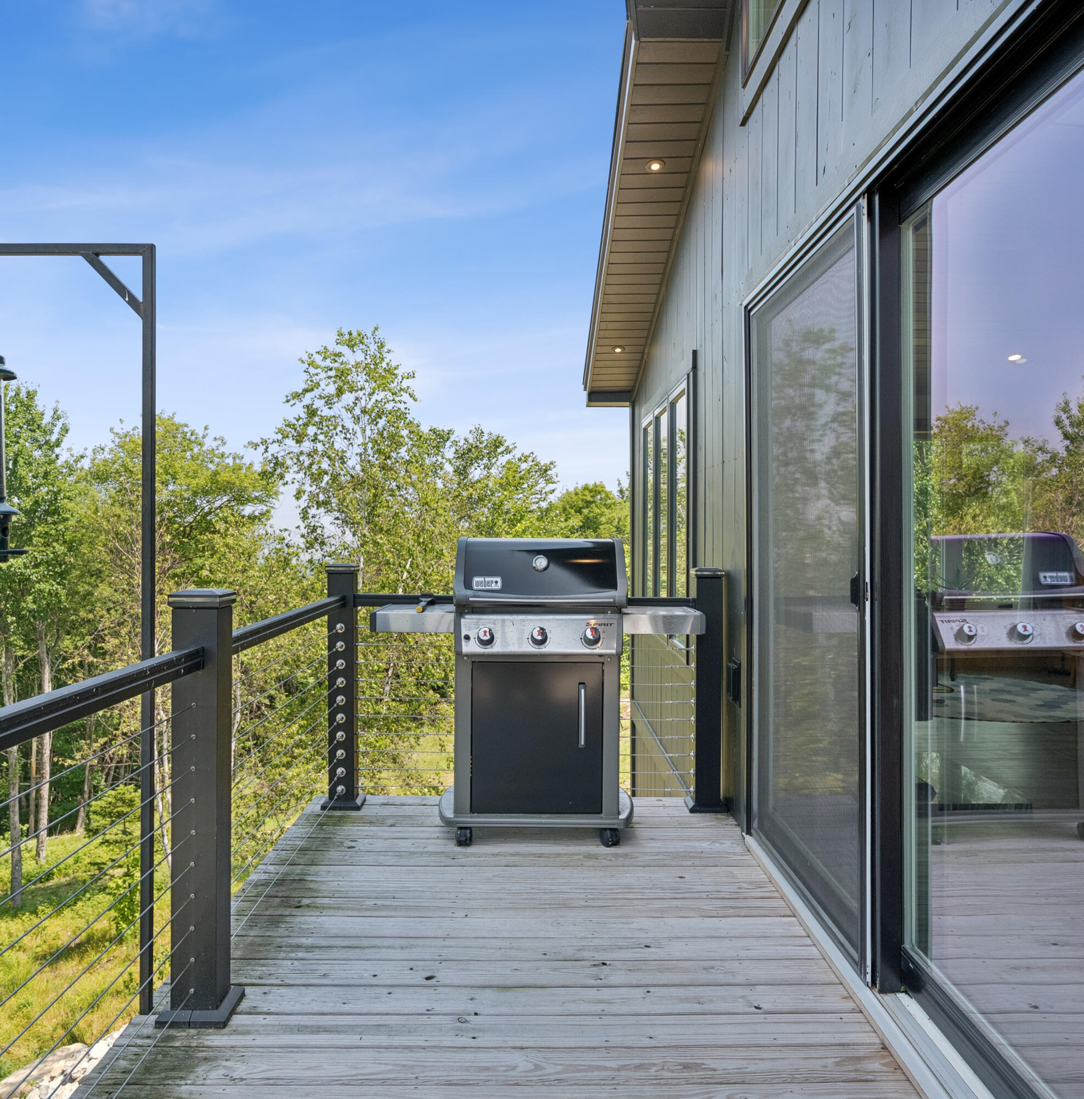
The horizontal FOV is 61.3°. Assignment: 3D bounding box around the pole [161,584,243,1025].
[{"bbox_3d":[-0.831,0.613,2.245,0.165,1.030,0.165,0,1,-1],"label":"pole"}]

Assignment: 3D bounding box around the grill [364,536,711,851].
[{"bbox_3d":[-0.016,0.533,3.640,1.280,1.150,0.600,0,1,-1],"label":"grill"}]

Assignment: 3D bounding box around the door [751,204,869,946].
[{"bbox_3d":[0.817,0.095,2.850,0.050,1.955,1.190,0,1,-1],"label":"door"}]

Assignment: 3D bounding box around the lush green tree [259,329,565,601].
[{"bbox_3d":[-1.600,0.420,11.000,3.500,6.100,3.200,0,1,-1],"label":"lush green tree"}]

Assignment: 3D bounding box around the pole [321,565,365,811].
[{"bbox_3d":[-0.853,0.585,3.955,0.163,1.035,0.163,0,1,-1],"label":"pole"}]

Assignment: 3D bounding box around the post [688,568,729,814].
[{"bbox_3d":[0.712,0.595,3.940,0.163,1.033,0.163,0,1,-1],"label":"post"}]

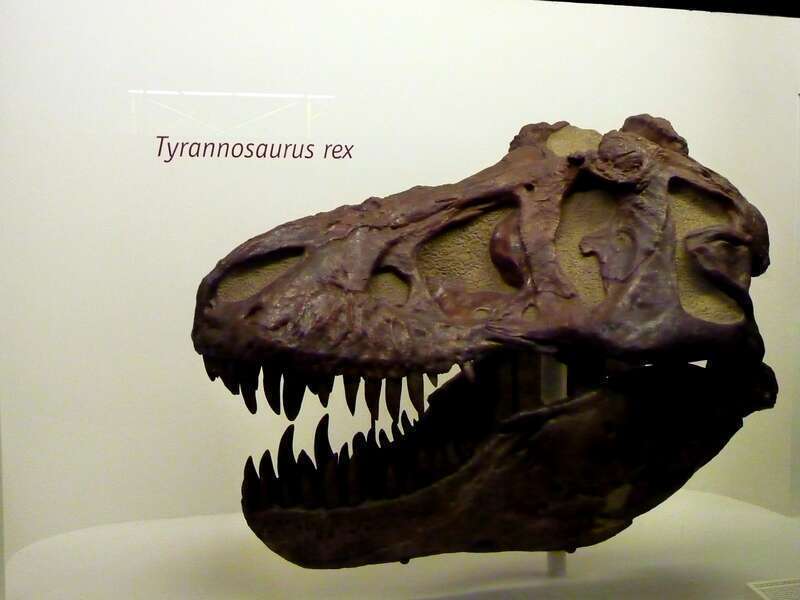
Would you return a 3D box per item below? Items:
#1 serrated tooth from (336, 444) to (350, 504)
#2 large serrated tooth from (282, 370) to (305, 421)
[{"bbox_3d":[-0.126,0.391,2.470,0.030,0.135,0.030,0,5,-5],"label":"serrated tooth"},{"bbox_3d":[-0.234,0.210,2.440,0.046,0.108,0.040,0,5,-5],"label":"large serrated tooth"}]

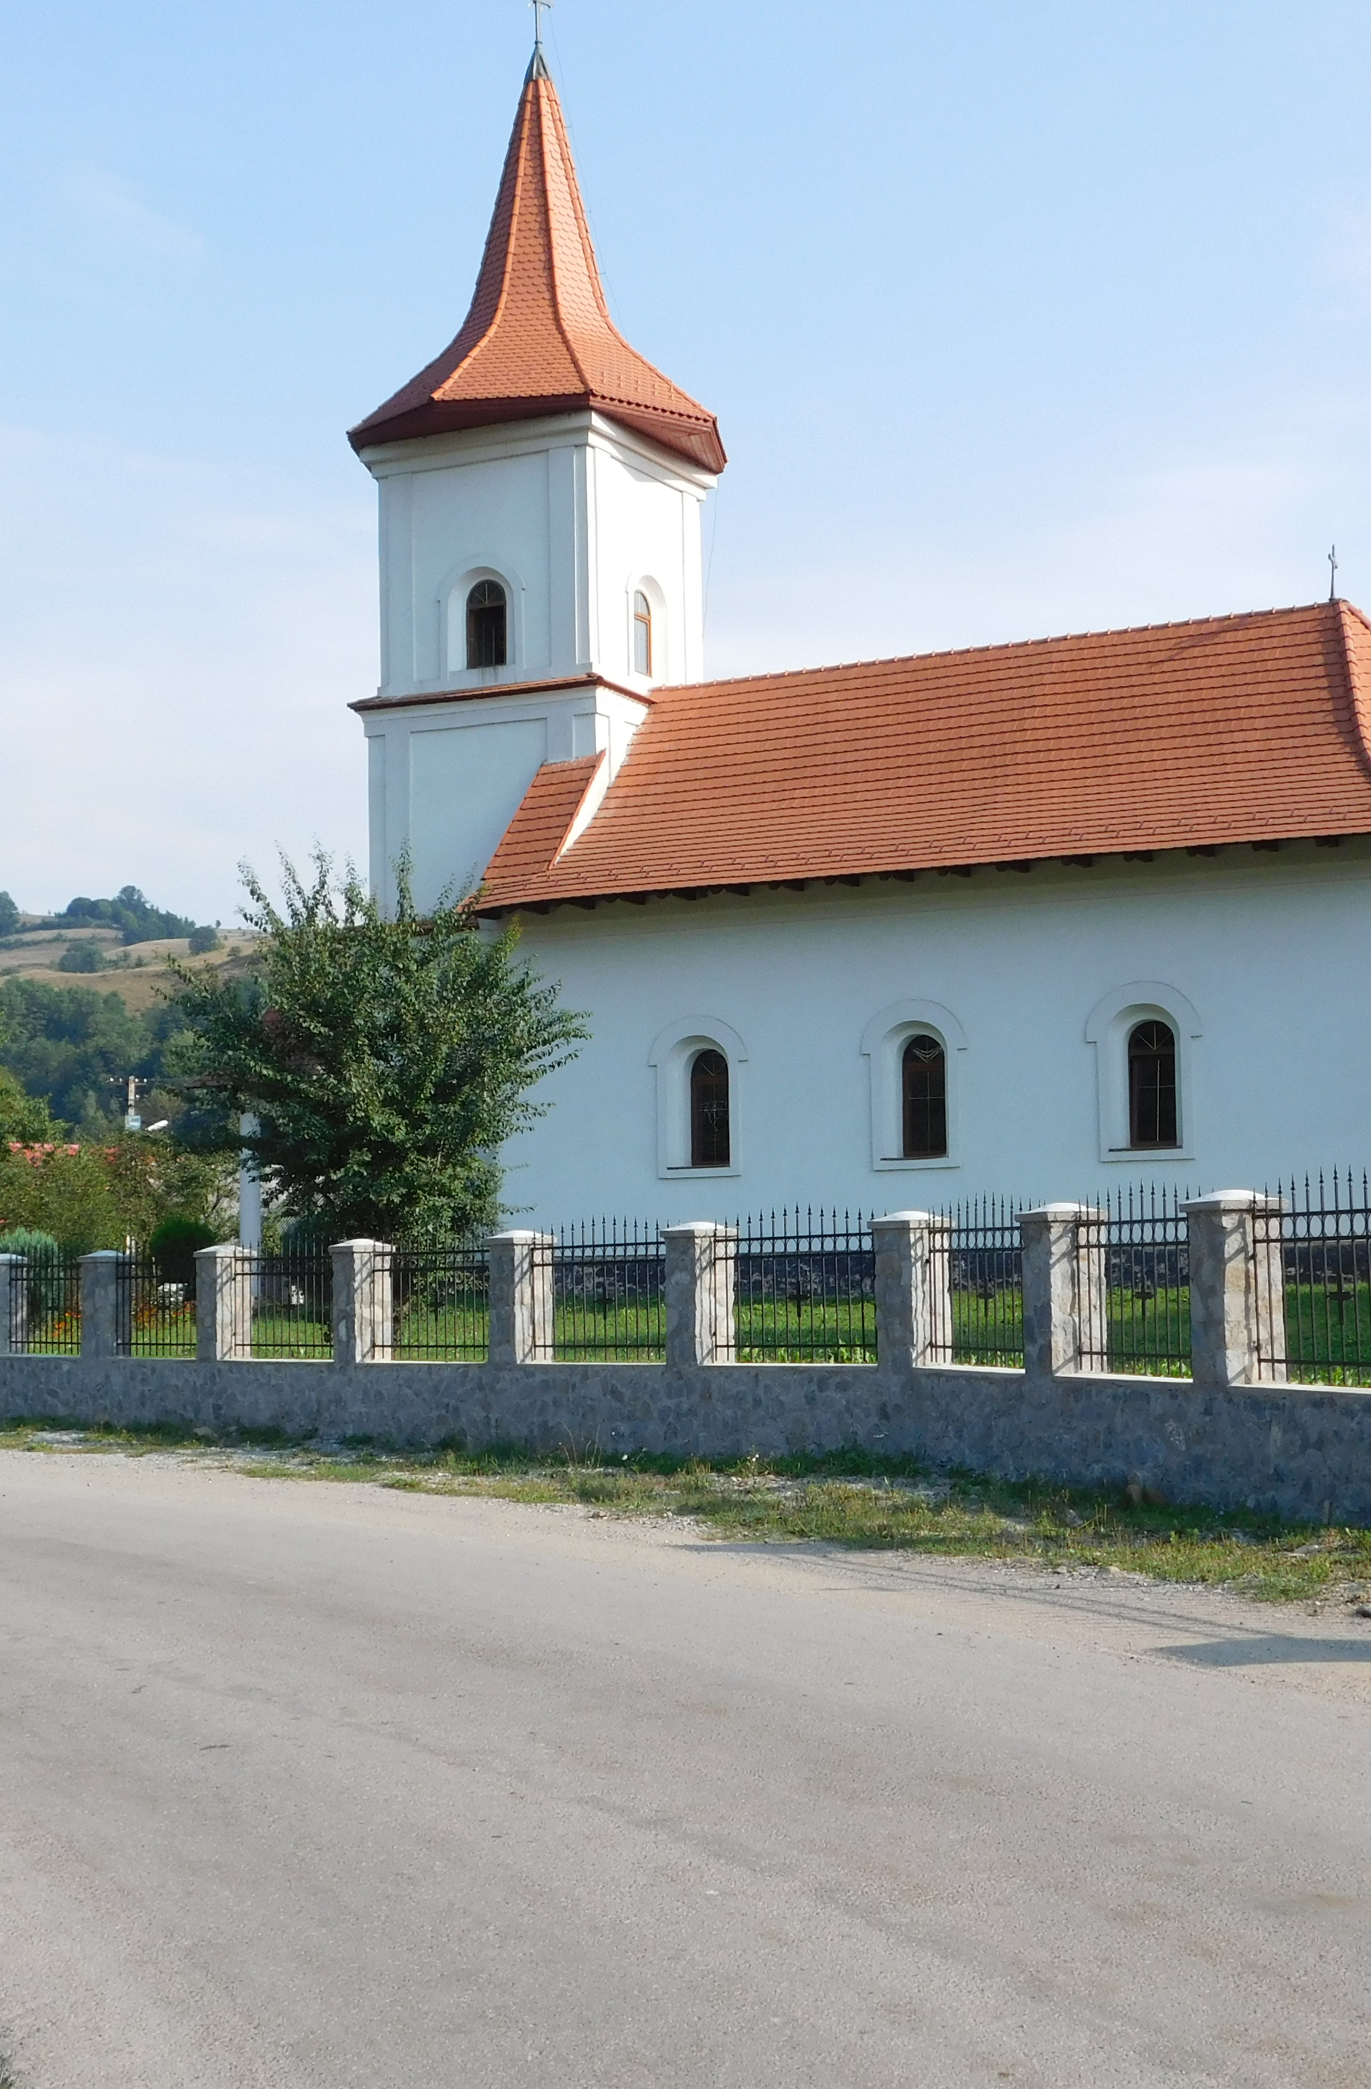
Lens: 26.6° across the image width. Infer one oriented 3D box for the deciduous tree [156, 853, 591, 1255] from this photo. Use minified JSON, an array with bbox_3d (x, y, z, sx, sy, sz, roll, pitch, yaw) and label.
[{"bbox_3d":[-3.413,0.553,32.000,4.600,5.200,4.400,0,-6,0],"label":"deciduous tree"}]

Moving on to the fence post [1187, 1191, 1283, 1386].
[{"bbox_3d":[3.295,1.443,17.288,0.448,1.165,0.448,2,-6,-21],"label":"fence post"}]

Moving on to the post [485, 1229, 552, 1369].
[{"bbox_3d":[-1.438,2.229,25.508,0.448,1.165,0.448,5,-7,-39],"label":"post"}]

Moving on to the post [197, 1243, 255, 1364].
[{"bbox_3d":[-4.526,2.551,28.569,0.420,1.138,0.420,4,-7,-39],"label":"post"}]

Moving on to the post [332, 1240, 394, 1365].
[{"bbox_3d":[-2.967,2.365,26.702,0.420,1.138,0.420,4,-7,-39],"label":"post"}]

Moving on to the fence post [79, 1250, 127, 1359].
[{"bbox_3d":[-6.116,2.741,30.437,0.420,1.138,0.420,4,-7,-39],"label":"fence post"}]

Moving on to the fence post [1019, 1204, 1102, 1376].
[{"bbox_3d":[2.559,1.654,19.569,0.448,1.165,0.448,2,-6,-20],"label":"fence post"}]

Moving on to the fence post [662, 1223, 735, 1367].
[{"bbox_3d":[0.117,1.984,22.967,0.420,1.138,0.420,4,-7,-39],"label":"fence post"}]

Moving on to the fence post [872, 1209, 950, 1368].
[{"bbox_3d":[1.661,1.791,21.100,0.420,1.138,0.420,3,-7,-33],"label":"fence post"}]

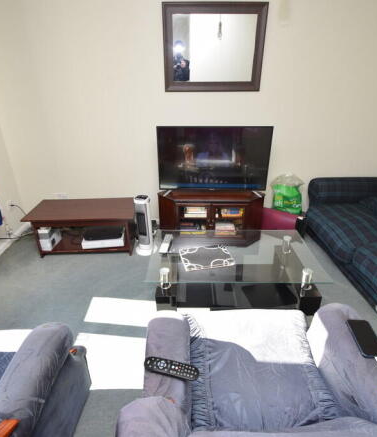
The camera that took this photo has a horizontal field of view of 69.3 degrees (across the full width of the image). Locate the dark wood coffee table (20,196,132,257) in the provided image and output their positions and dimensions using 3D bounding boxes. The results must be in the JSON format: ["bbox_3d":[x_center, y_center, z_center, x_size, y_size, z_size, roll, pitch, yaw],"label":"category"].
[{"bbox_3d":[-0.941,0.085,2.515,0.902,0.386,0.475,-2,26,-3],"label":"dark wood coffee table"}]

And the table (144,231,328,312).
[{"bbox_3d":[0.268,0.402,1.800,0.999,0.416,0.591,0,26,2],"label":"table"}]

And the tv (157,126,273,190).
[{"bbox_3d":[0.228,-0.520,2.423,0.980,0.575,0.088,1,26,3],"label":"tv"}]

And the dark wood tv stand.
[{"bbox_3d":[0.219,-0.046,2.685,0.983,0.459,0.472,1,26,3],"label":"dark wood tv stand"}]

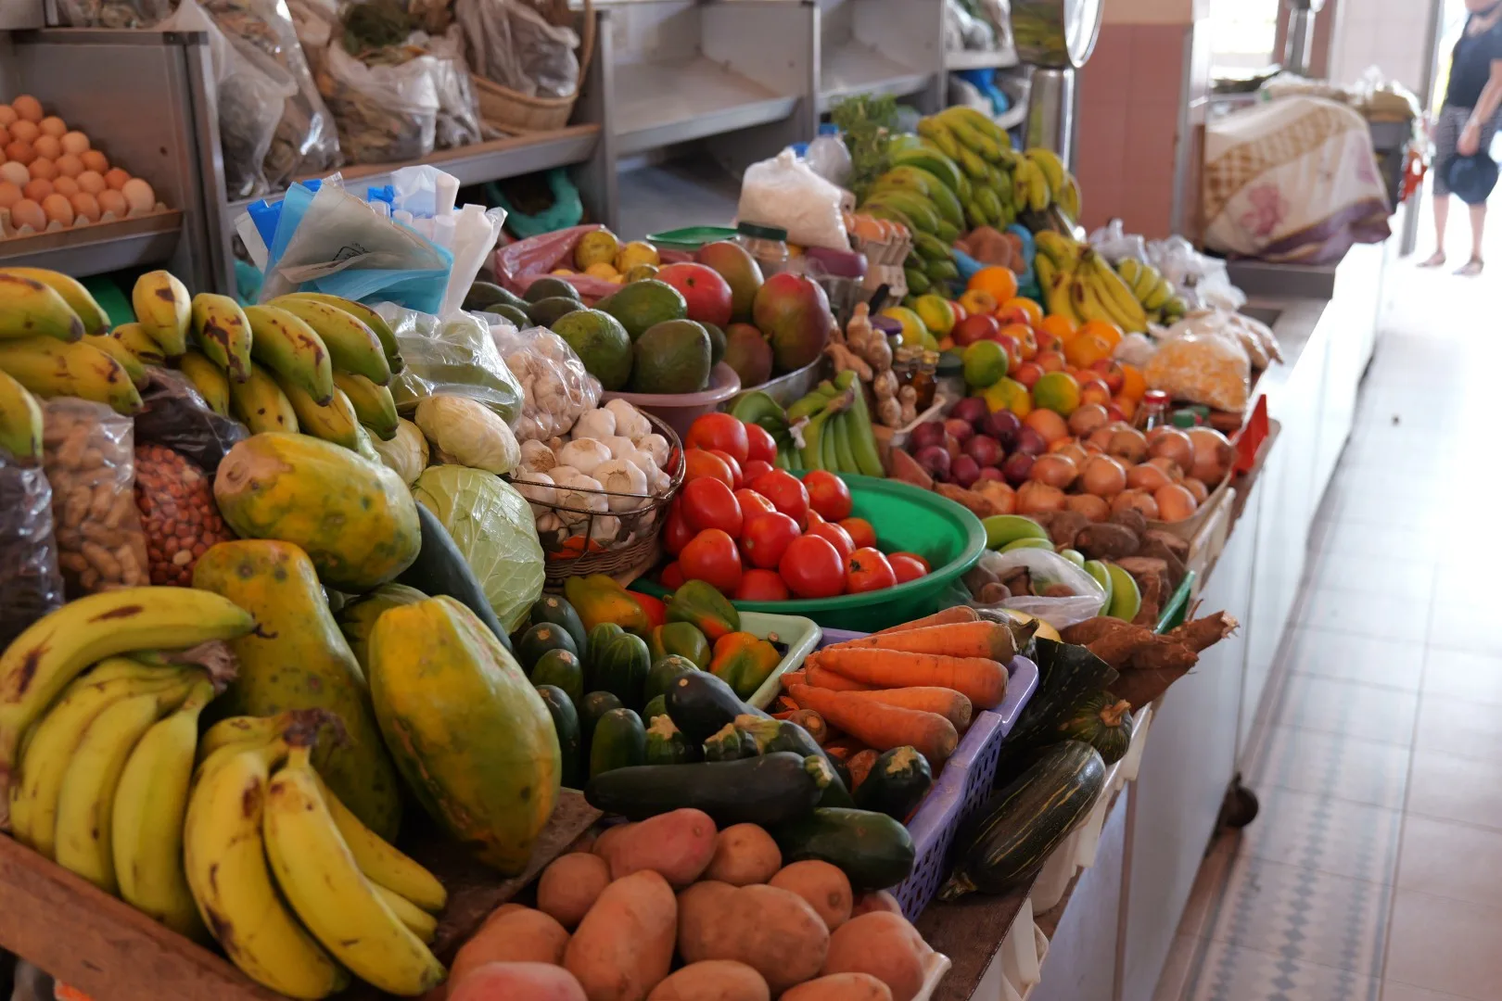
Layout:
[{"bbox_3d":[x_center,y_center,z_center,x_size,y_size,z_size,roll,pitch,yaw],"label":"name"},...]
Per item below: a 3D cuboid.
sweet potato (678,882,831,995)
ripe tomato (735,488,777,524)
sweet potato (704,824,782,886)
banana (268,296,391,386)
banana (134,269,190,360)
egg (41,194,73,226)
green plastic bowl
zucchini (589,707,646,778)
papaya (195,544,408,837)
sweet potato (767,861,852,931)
[{"bbox_3d":[0.001,0.324,1.140,0.118,0.076,0.083,7,20,20],"label":"sweet potato"},{"bbox_3d":[0.002,0.017,1.700,0.068,0.060,0.068,-1,19,0],"label":"ripe tomato"},{"bbox_3d":[-0.006,0.274,1.180,0.062,0.056,0.072,3,19,12],"label":"sweet potato"},{"bbox_3d":[-0.374,-0.142,1.360,0.165,0.060,0.040,25,27,28],"label":"banana"},{"bbox_3d":[-0.524,-0.167,1.370,0.045,0.050,0.140,-10,38,-25],"label":"banana"},{"bbox_3d":[-0.971,-0.403,2.160,0.044,0.056,0.044,8,21,24],"label":"egg"},{"bbox_3d":[0.028,0.101,1.756,0.474,0.146,0.474,0,17,0],"label":"green plastic bowl"},{"bbox_3d":[-0.113,0.237,1.342,0.050,0.118,0.050,2,8,25],"label":"zucchini"},{"bbox_3d":[-0.387,0.158,1.300,0.140,0.285,0.140,-23,-24,0],"label":"papaya"},{"bbox_3d":[0.043,0.294,1.140,0.066,0.052,0.058,6,18,18],"label":"sweet potato"}]

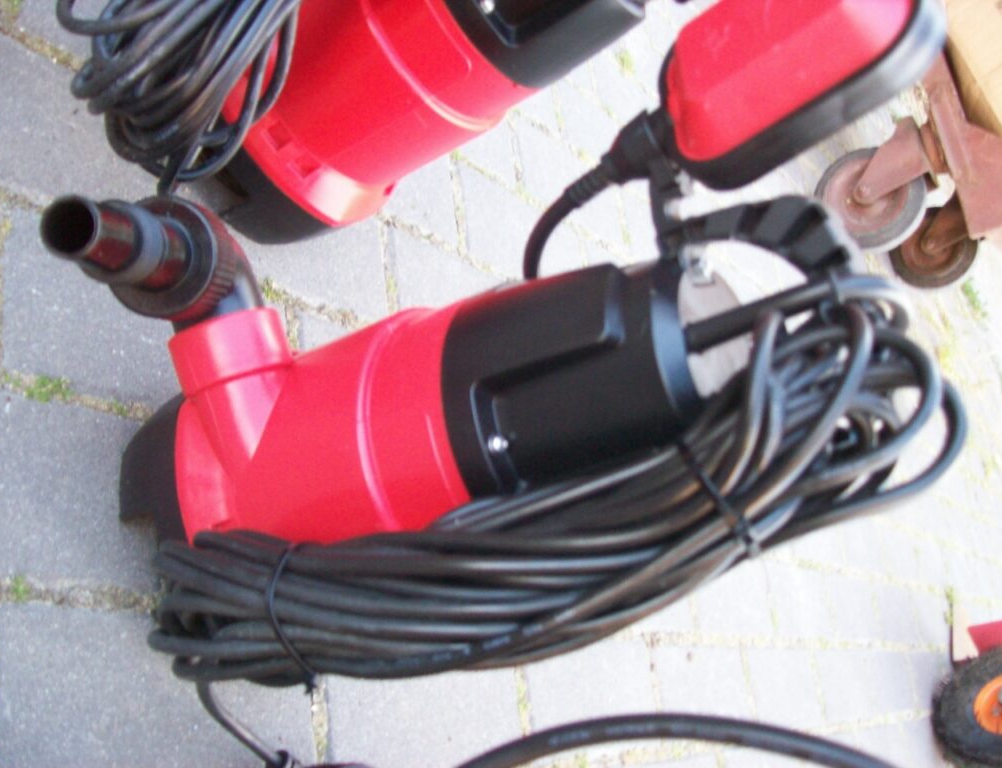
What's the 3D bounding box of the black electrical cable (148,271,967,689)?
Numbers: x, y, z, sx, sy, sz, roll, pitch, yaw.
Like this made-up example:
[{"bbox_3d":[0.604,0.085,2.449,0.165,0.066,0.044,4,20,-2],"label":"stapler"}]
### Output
[{"bbox_3d":[-0.006,0.068,0.478,0.080,0.385,0.100,20,57,-52],"label":"black electrical cable"}]

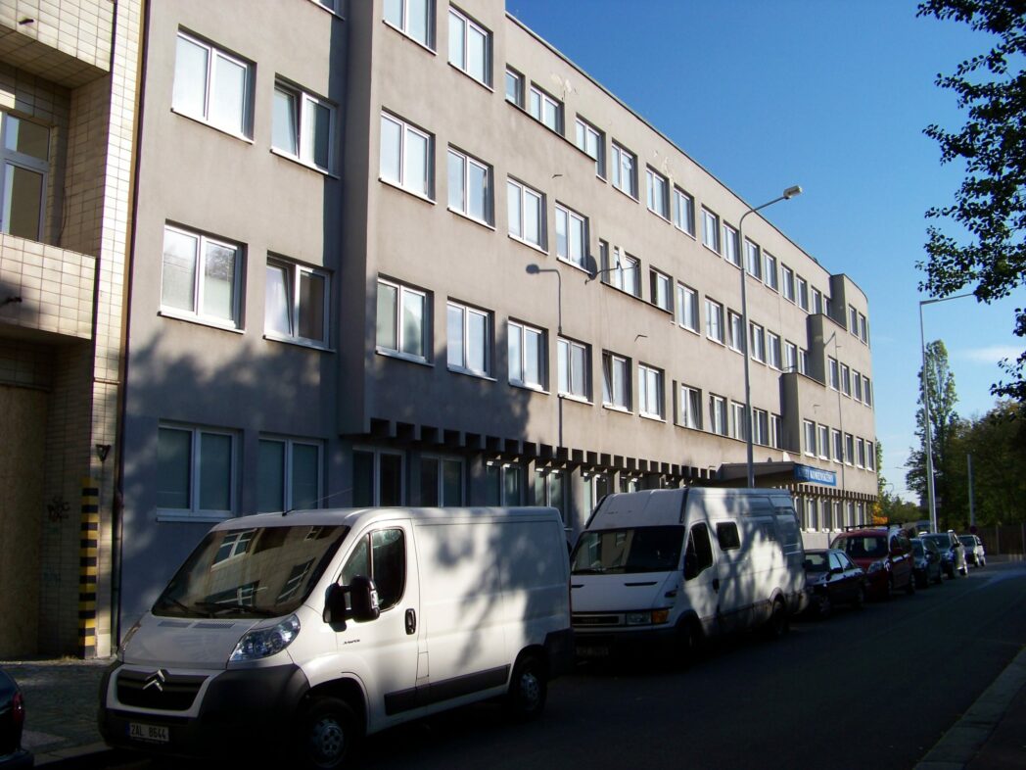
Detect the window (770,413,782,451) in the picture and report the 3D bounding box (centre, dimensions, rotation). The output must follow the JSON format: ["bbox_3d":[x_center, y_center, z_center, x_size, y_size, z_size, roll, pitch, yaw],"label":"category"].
[{"bbox_3d":[10.125,1.814,40.882,0.140,1.326,1.610,-6,-10,31],"label":"window"}]

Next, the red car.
[{"bbox_3d":[9.206,4.588,27.795,1.770,1.830,4.250,-6,-10,31],"label":"red car"}]

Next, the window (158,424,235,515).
[{"bbox_3d":[-4.738,1.303,16.073,0.140,1.350,1.610,-6,-10,31],"label":"window"}]

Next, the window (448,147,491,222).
[{"bbox_3d":[-0.892,-4.122,22.205,0.140,1.300,1.610,-6,-10,31],"label":"window"}]

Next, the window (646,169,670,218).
[{"bbox_3d":[4.404,-5.873,32.846,0.150,1.400,1.700,-6,-10,31],"label":"window"}]

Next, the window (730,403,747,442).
[{"bbox_3d":[7.881,1.314,37.108,0.140,1.326,1.610,-6,-10,31],"label":"window"}]

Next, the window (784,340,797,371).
[{"bbox_3d":[11.273,-1.034,43.323,0.140,1.300,1.610,-6,-10,31],"label":"window"}]

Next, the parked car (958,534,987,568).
[{"bbox_3d":[20.433,7.487,48.748,1.670,1.450,4.050,-5,-9,29],"label":"parked car"}]

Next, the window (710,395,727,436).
[{"bbox_3d":[6.703,1.079,35.039,0.130,1.351,1.537,-5,-10,33],"label":"window"}]

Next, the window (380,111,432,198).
[{"bbox_3d":[-2.025,-4.371,20.354,0.140,1.300,1.610,-6,-10,31],"label":"window"}]

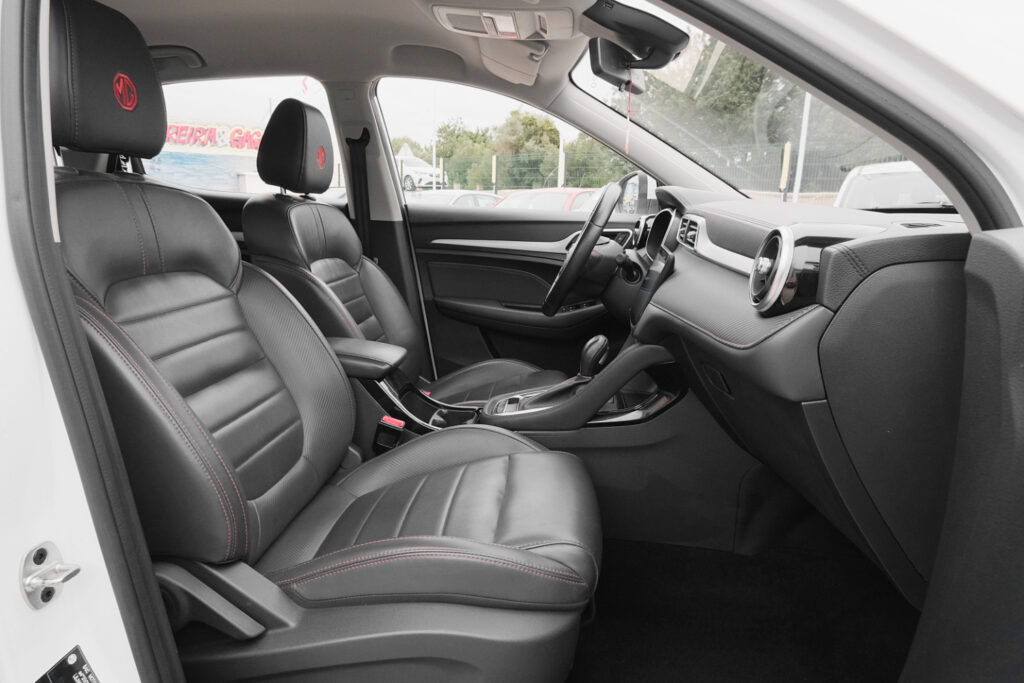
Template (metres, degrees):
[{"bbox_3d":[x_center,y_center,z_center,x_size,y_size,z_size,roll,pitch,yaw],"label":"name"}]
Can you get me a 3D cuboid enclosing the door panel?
[{"bbox_3d":[0.078,-0.120,2.025,0.830,0.590,0.130,1,11,4],"label":"door panel"}]

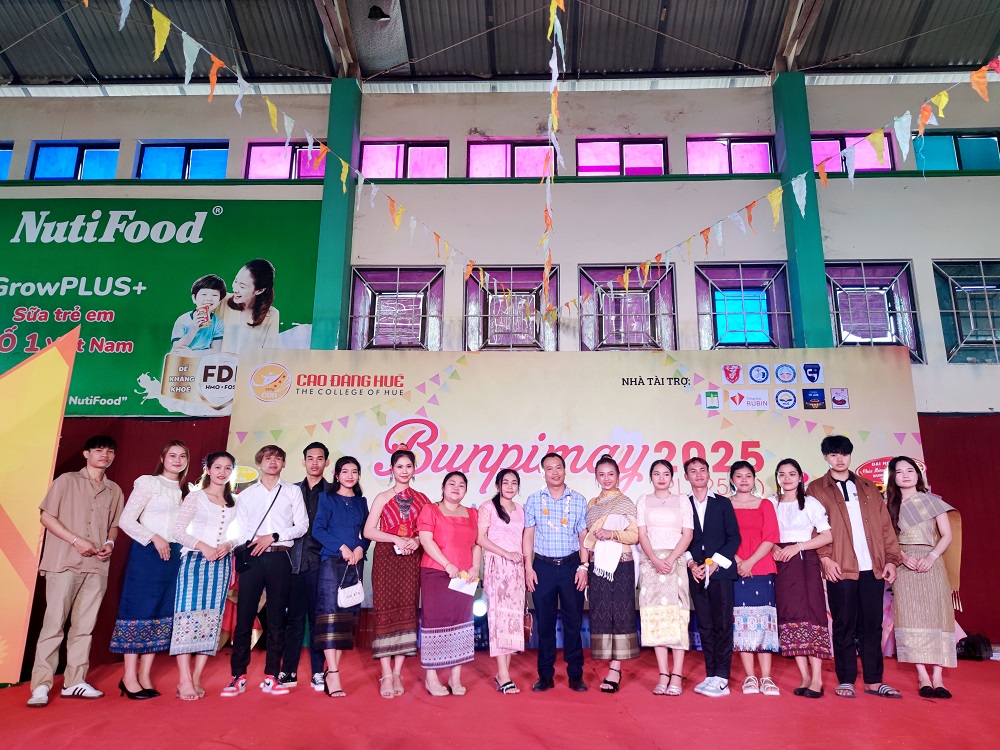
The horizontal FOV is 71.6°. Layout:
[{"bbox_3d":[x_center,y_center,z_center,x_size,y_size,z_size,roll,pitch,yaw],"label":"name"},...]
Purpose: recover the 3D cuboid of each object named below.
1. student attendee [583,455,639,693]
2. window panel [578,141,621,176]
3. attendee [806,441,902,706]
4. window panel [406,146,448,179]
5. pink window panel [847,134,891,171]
[{"bbox_3d":[0.814,1.411,5.085,0.420,1.645,0.320,-2,-15,11],"label":"student attendee"},{"bbox_3d":[1.287,-2.781,8.964,0.542,0.550,0.060,0,-14,1],"label":"window panel"},{"bbox_3d":[2.592,1.329,5.036,0.580,1.795,0.380,-3,-14,12],"label":"attendee"},{"bbox_3d":[-0.942,-2.741,9.003,0.547,0.494,0.060,0,-14,1],"label":"window panel"},{"bbox_3d":[4.733,-2.832,8.901,0.558,0.561,0.060,0,-14,1],"label":"pink window panel"}]

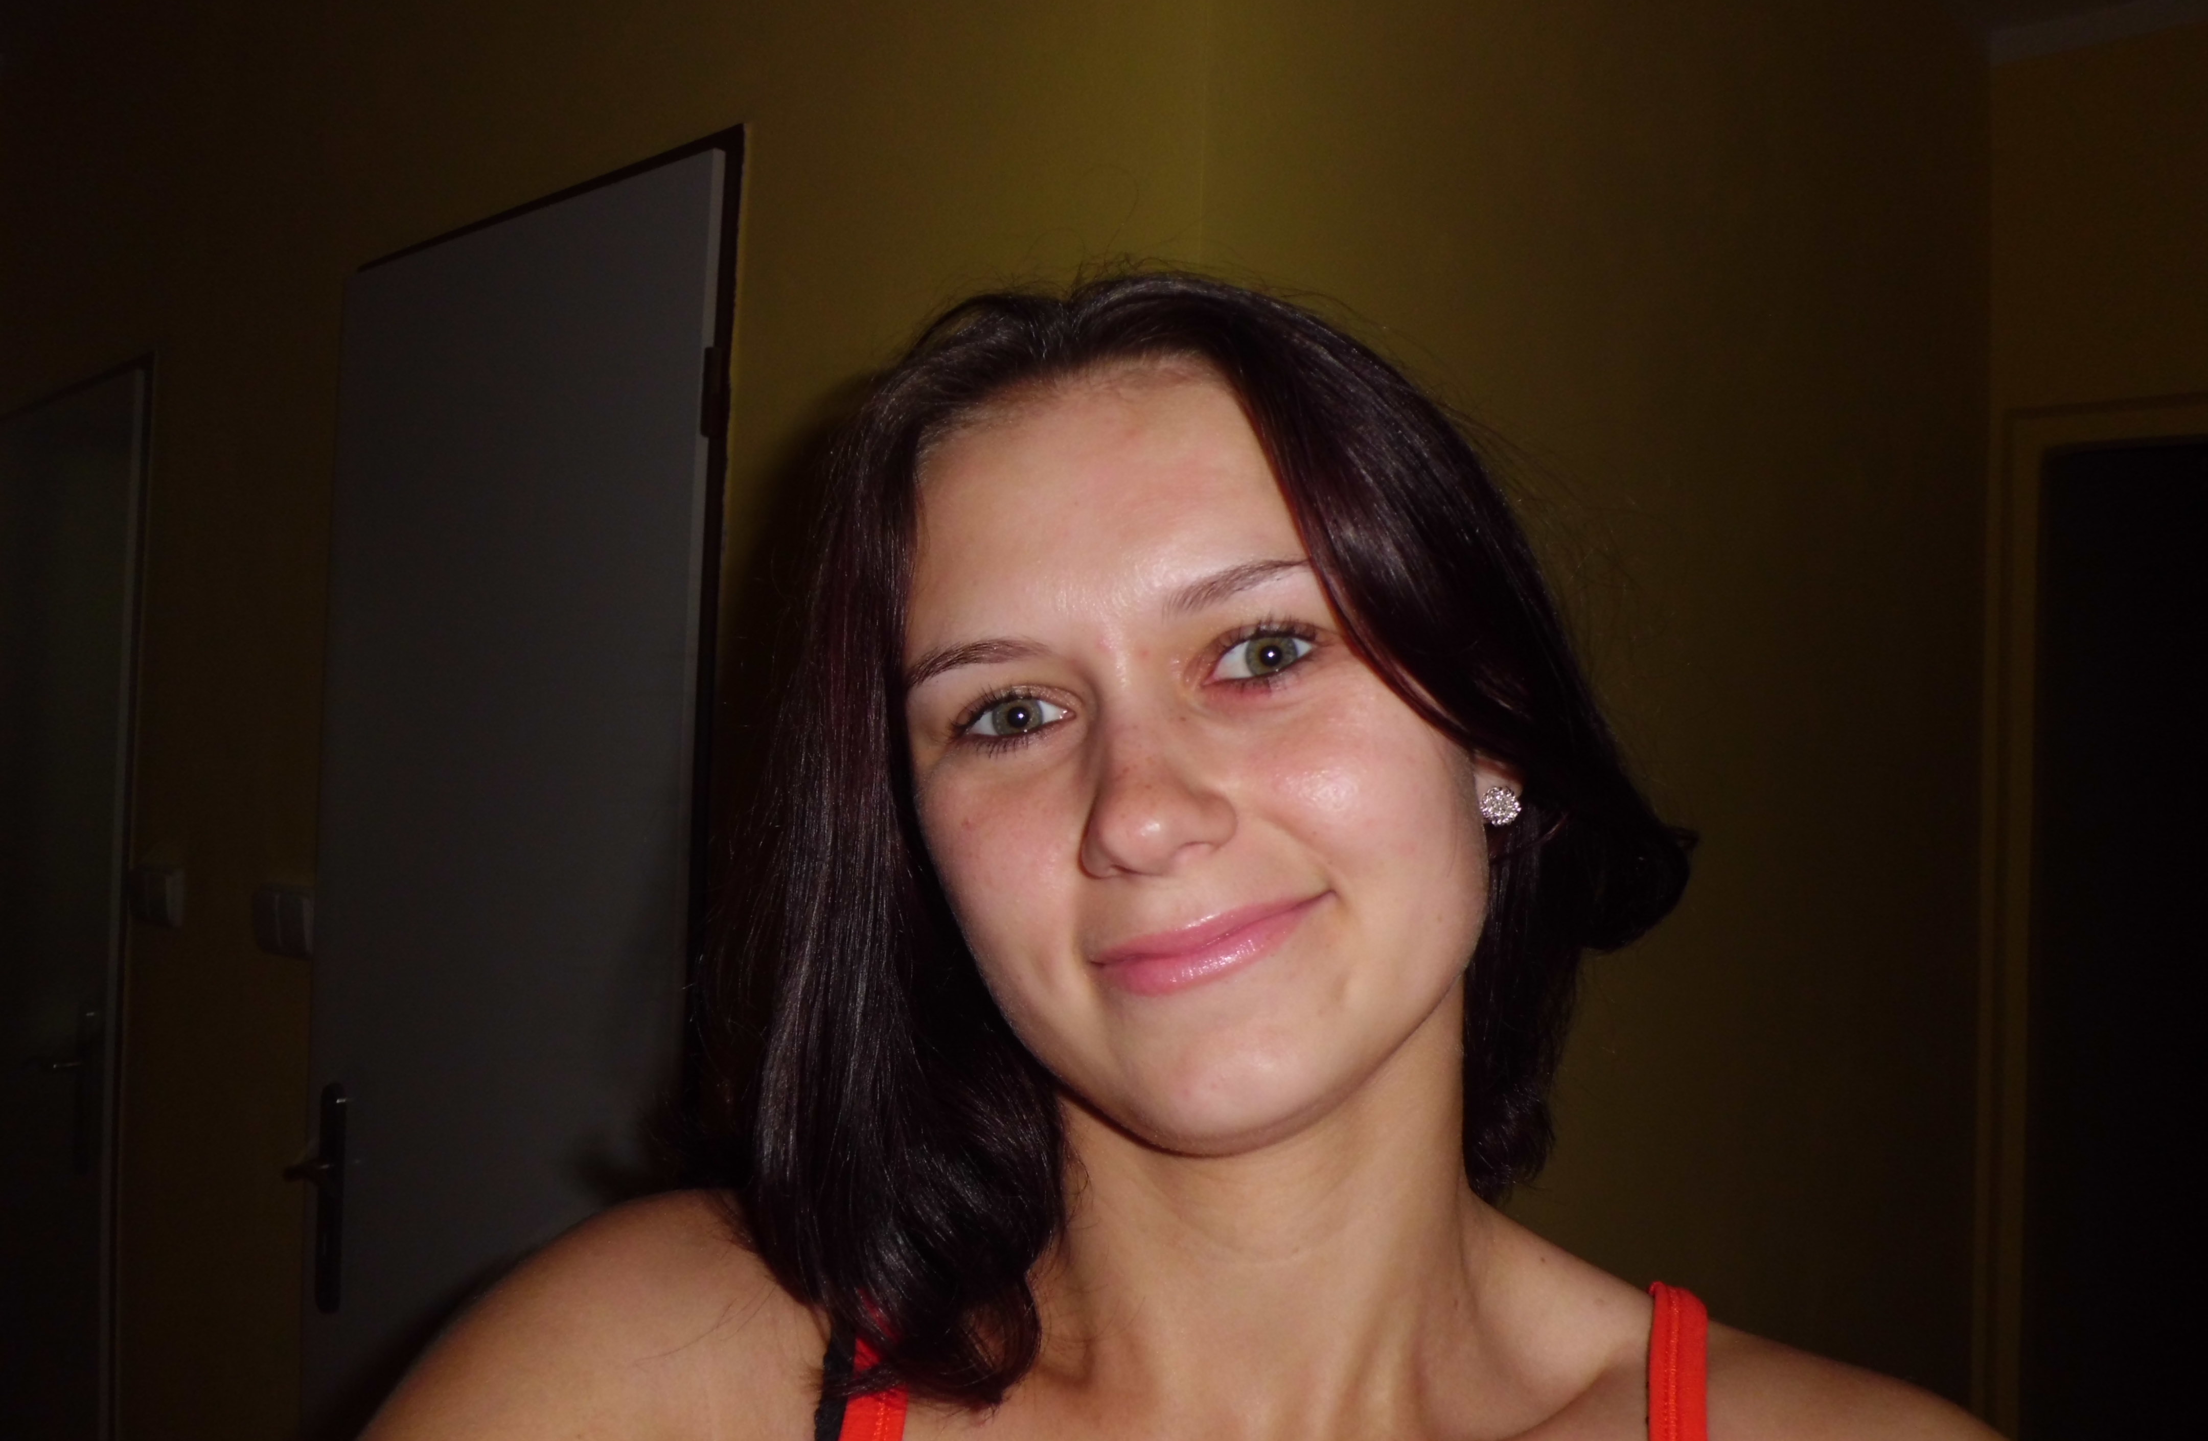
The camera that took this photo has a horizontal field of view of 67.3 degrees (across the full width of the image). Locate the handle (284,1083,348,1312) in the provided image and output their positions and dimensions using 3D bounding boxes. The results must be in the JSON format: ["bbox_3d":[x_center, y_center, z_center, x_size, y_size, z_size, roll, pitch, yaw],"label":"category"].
[{"bbox_3d":[-0.800,0.506,1.710,0.130,0.245,0.053,1,-2,41],"label":"handle"}]

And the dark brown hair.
[{"bbox_3d":[0.018,0.024,0.487,0.270,0.295,0.220,-14,-6,9],"label":"dark brown hair"}]

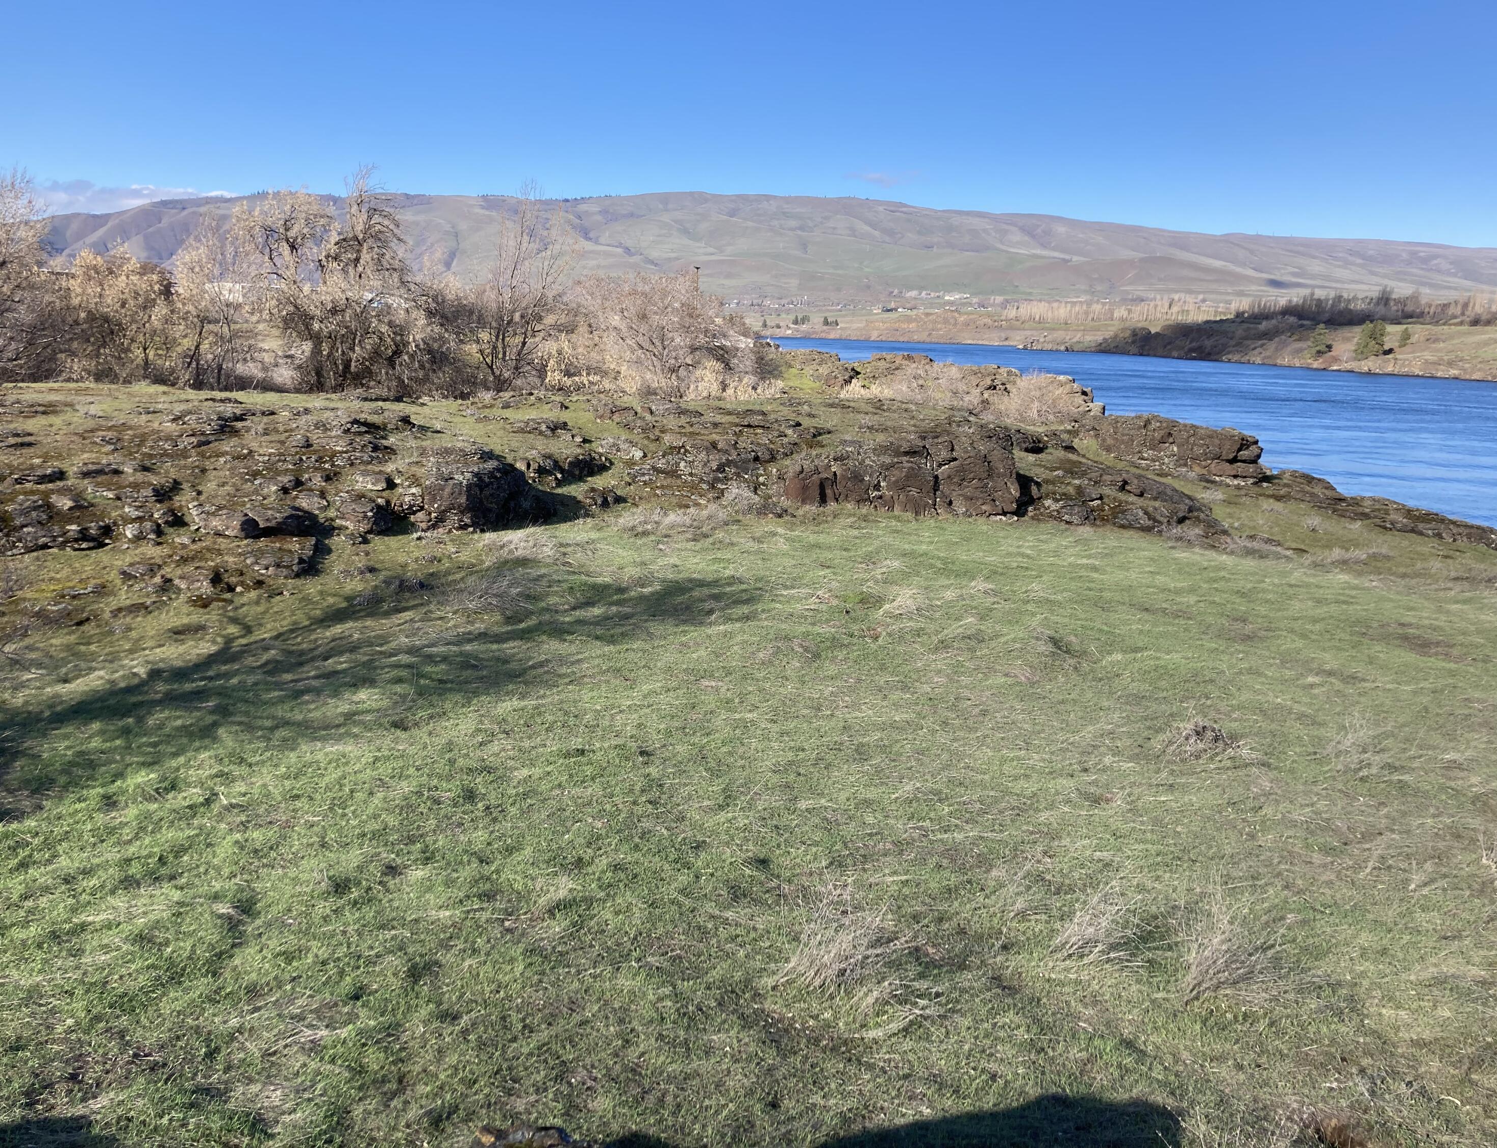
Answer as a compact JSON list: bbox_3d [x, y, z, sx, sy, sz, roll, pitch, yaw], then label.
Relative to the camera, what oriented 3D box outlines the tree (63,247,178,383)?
[{"bbox_3d":[-18.367,-7.659,36.418,2.925,4.086,2.633,-6,13,-26],"label":"tree"}]

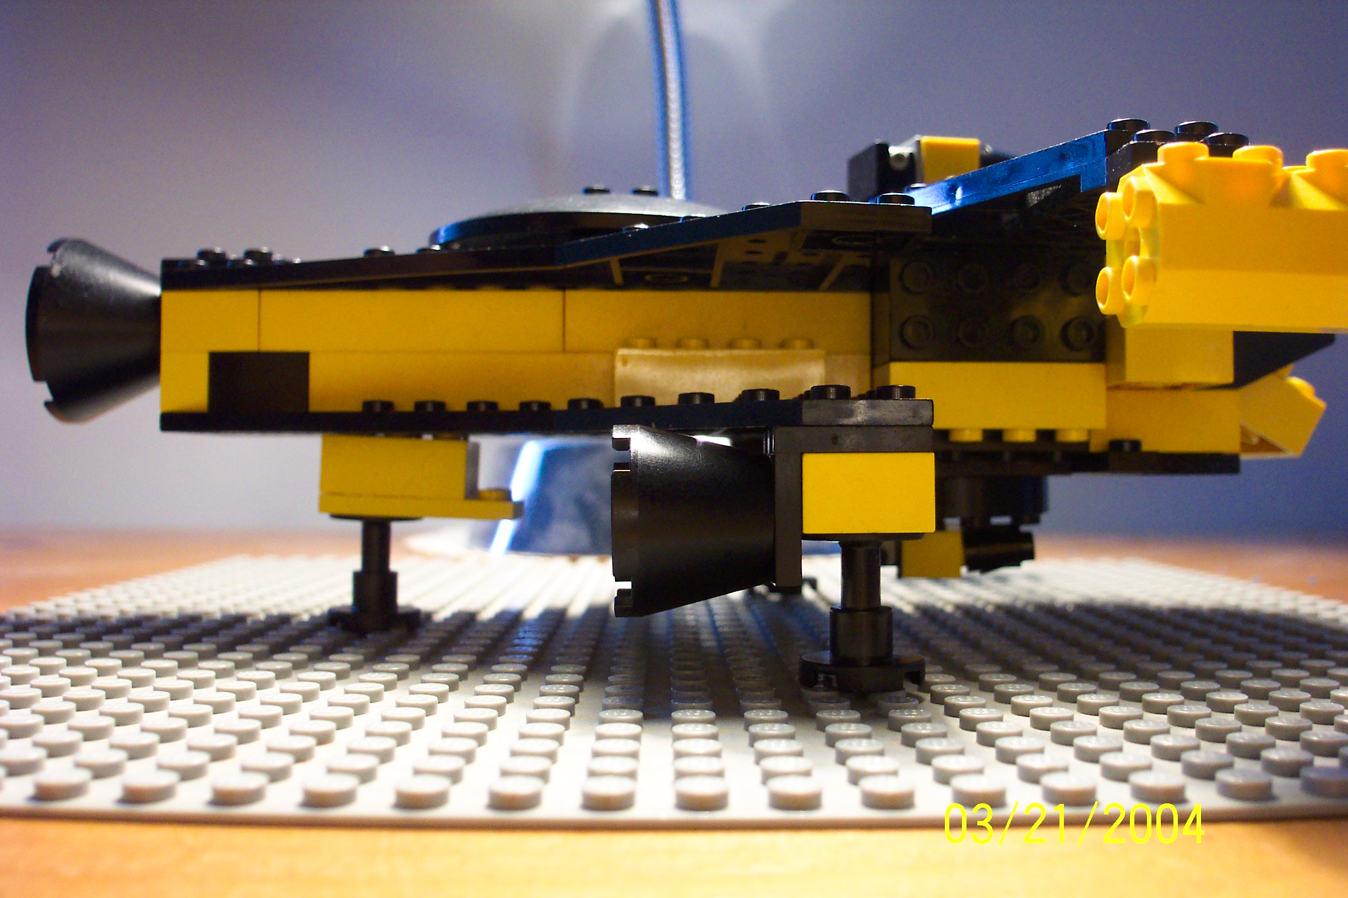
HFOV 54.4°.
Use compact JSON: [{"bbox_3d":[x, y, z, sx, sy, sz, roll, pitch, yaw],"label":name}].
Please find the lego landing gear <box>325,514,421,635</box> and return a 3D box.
[{"bbox_3d":[-0.050,0.020,0.220,0.016,0.019,0.016,0,-1,-1],"label":"lego landing gear"}]

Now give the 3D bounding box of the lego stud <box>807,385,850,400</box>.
[{"bbox_3d":[0.019,-0.007,0.161,0.005,0.002,0.005,0,-1,-1],"label":"lego stud"}]

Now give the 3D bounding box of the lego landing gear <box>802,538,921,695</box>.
[{"bbox_3d":[0.024,0.021,0.166,0.016,0.019,0.016,0,-1,-1],"label":"lego landing gear"}]

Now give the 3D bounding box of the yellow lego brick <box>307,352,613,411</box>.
[{"bbox_3d":[-0.033,-0.010,0.209,0.048,0.010,0.008,0,-1,-1],"label":"yellow lego brick"}]

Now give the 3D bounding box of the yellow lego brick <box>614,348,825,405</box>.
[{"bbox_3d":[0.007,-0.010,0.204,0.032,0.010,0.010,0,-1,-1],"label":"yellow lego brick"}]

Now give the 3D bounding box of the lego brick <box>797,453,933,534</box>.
[{"bbox_3d":[0.023,0.005,0.165,0.016,0.010,0.016,0,-1,-1],"label":"lego brick"}]

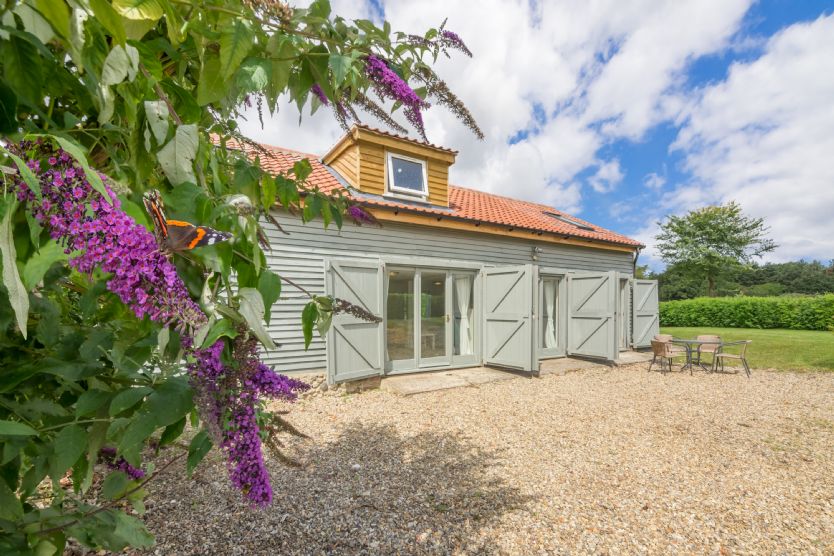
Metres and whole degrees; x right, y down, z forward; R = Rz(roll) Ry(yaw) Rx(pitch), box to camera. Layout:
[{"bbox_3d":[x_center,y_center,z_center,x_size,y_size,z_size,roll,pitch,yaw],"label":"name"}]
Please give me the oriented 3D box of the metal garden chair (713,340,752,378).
[{"bbox_3d":[7.053,1.761,7.243,0.560,0.770,0.600,5,-7,-44],"label":"metal garden chair"}]

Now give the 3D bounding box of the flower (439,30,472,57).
[{"bbox_3d":[0.091,-0.518,0.720,0.078,0.024,0.024,31,-57,-15],"label":"flower"}]

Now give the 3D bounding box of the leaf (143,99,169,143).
[{"bbox_3d":[-0.387,-0.230,0.480,0.032,0.060,0.012,-8,25,-36],"label":"leaf"}]

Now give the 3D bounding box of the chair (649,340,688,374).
[{"bbox_3d":[5.657,1.769,7.340,0.600,0.770,0.560,1,-5,-10],"label":"chair"}]

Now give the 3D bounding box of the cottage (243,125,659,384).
[{"bbox_3d":[-0.089,-0.503,10.794,13.998,5.861,7.072,2,-5,-28],"label":"cottage"}]

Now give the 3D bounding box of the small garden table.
[{"bbox_3d":[6.345,1.806,7.434,0.850,0.710,0.850,-4,-6,40],"label":"small garden table"}]

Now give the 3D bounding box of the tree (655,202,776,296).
[{"bbox_3d":[24.769,-1.261,27.193,8.200,10.042,8.200,-4,-6,42],"label":"tree"}]

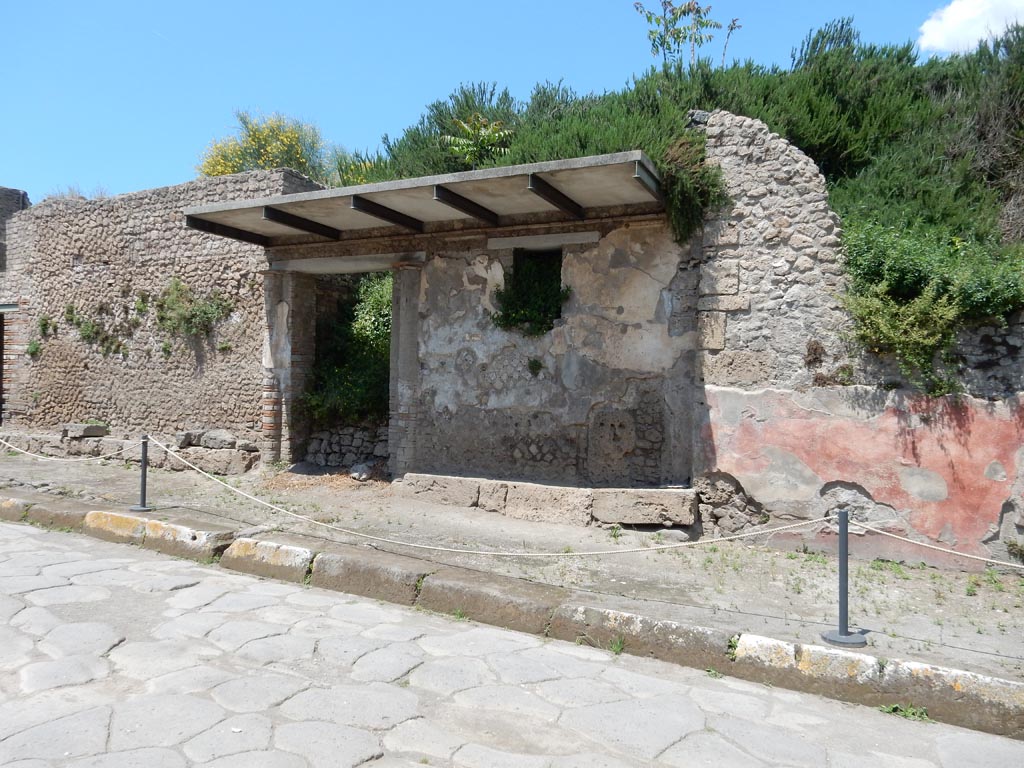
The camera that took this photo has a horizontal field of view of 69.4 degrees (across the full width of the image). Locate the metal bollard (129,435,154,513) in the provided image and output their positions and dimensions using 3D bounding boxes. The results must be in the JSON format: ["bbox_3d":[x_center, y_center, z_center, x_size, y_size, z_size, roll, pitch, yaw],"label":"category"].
[{"bbox_3d":[-4.504,1.086,9.043,0.290,0.900,0.290,0,-1,24],"label":"metal bollard"}]

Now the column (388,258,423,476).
[{"bbox_3d":[-1.459,-0.168,10.373,0.450,2.930,0.400,0,-1,24],"label":"column"}]

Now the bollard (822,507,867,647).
[{"bbox_3d":[2.305,1.328,5.132,0.295,0.900,0.295,0,-1,24],"label":"bollard"}]

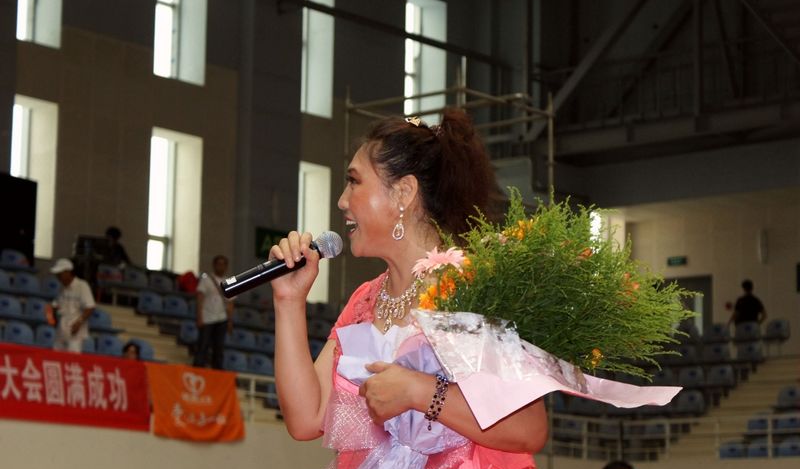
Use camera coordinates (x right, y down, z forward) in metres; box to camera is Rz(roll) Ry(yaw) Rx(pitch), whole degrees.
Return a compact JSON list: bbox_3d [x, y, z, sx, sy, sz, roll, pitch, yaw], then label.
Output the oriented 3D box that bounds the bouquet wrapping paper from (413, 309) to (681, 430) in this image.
[{"bbox_3d":[0.246,0.229,3.920,0.430,0.210,0.250,1,-9,0],"label":"bouquet wrapping paper"}]

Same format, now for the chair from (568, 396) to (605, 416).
[{"bbox_3d":[2.727,2.489,34.173,0.440,0.340,0.400,4,-9,-18],"label":"chair"}]

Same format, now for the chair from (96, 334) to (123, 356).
[{"bbox_3d":[-3.334,1.328,27.309,0.400,0.340,0.440,-6,-11,38],"label":"chair"}]

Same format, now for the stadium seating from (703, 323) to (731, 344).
[{"bbox_3d":[4.846,1.496,35.913,0.420,0.340,0.380,-4,-10,30],"label":"stadium seating"}]

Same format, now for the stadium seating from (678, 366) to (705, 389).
[{"bbox_3d":[4.285,2.116,34.452,0.440,0.340,0.400,-5,-10,32],"label":"stadium seating"}]

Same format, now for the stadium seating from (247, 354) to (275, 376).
[{"bbox_3d":[-1.712,1.679,29.764,0.380,0.340,0.420,-6,-11,38],"label":"stadium seating"}]

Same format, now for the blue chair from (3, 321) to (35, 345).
[{"bbox_3d":[-4.236,1.139,26.208,0.400,0.340,0.440,-6,-11,38],"label":"blue chair"}]

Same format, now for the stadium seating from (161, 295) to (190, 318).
[{"bbox_3d":[-2.899,0.948,30.792,0.380,0.340,0.420,-6,-11,38],"label":"stadium seating"}]

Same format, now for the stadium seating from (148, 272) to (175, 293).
[{"bbox_3d":[-3.186,0.685,31.511,0.400,0.340,0.440,-6,-11,38],"label":"stadium seating"}]

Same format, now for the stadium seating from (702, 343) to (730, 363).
[{"bbox_3d":[4.871,1.839,35.900,0.430,0.360,0.420,-5,-11,32],"label":"stadium seating"}]

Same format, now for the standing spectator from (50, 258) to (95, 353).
[{"bbox_3d":[-3.703,1.112,26.149,0.380,1.700,0.480,8,-12,-40],"label":"standing spectator"}]

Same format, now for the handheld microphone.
[{"bbox_3d":[-0.208,0.055,4.150,0.230,0.050,0.050,-23,0,0],"label":"handheld microphone"}]

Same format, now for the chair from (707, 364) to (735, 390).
[{"bbox_3d":[4.780,2.132,34.900,0.430,0.360,0.420,-5,-11,33],"label":"chair"}]

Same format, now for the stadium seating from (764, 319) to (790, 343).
[{"bbox_3d":[5.749,1.447,35.622,0.440,0.340,0.400,-5,-10,32],"label":"stadium seating"}]

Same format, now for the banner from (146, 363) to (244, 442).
[{"bbox_3d":[-2.361,1.945,27.000,0.100,0.860,1.340,-8,-13,43],"label":"banner"}]

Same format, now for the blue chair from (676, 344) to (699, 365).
[{"bbox_3d":[4.423,1.878,36.200,0.430,0.360,0.420,-5,-11,30],"label":"blue chair"}]

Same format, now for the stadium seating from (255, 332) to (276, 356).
[{"bbox_3d":[-1.682,1.463,31.040,0.380,0.340,0.420,-6,-11,38],"label":"stadium seating"}]

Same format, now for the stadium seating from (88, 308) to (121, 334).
[{"bbox_3d":[-3.608,1.038,28.315,0.400,0.340,0.440,-6,-11,38],"label":"stadium seating"}]

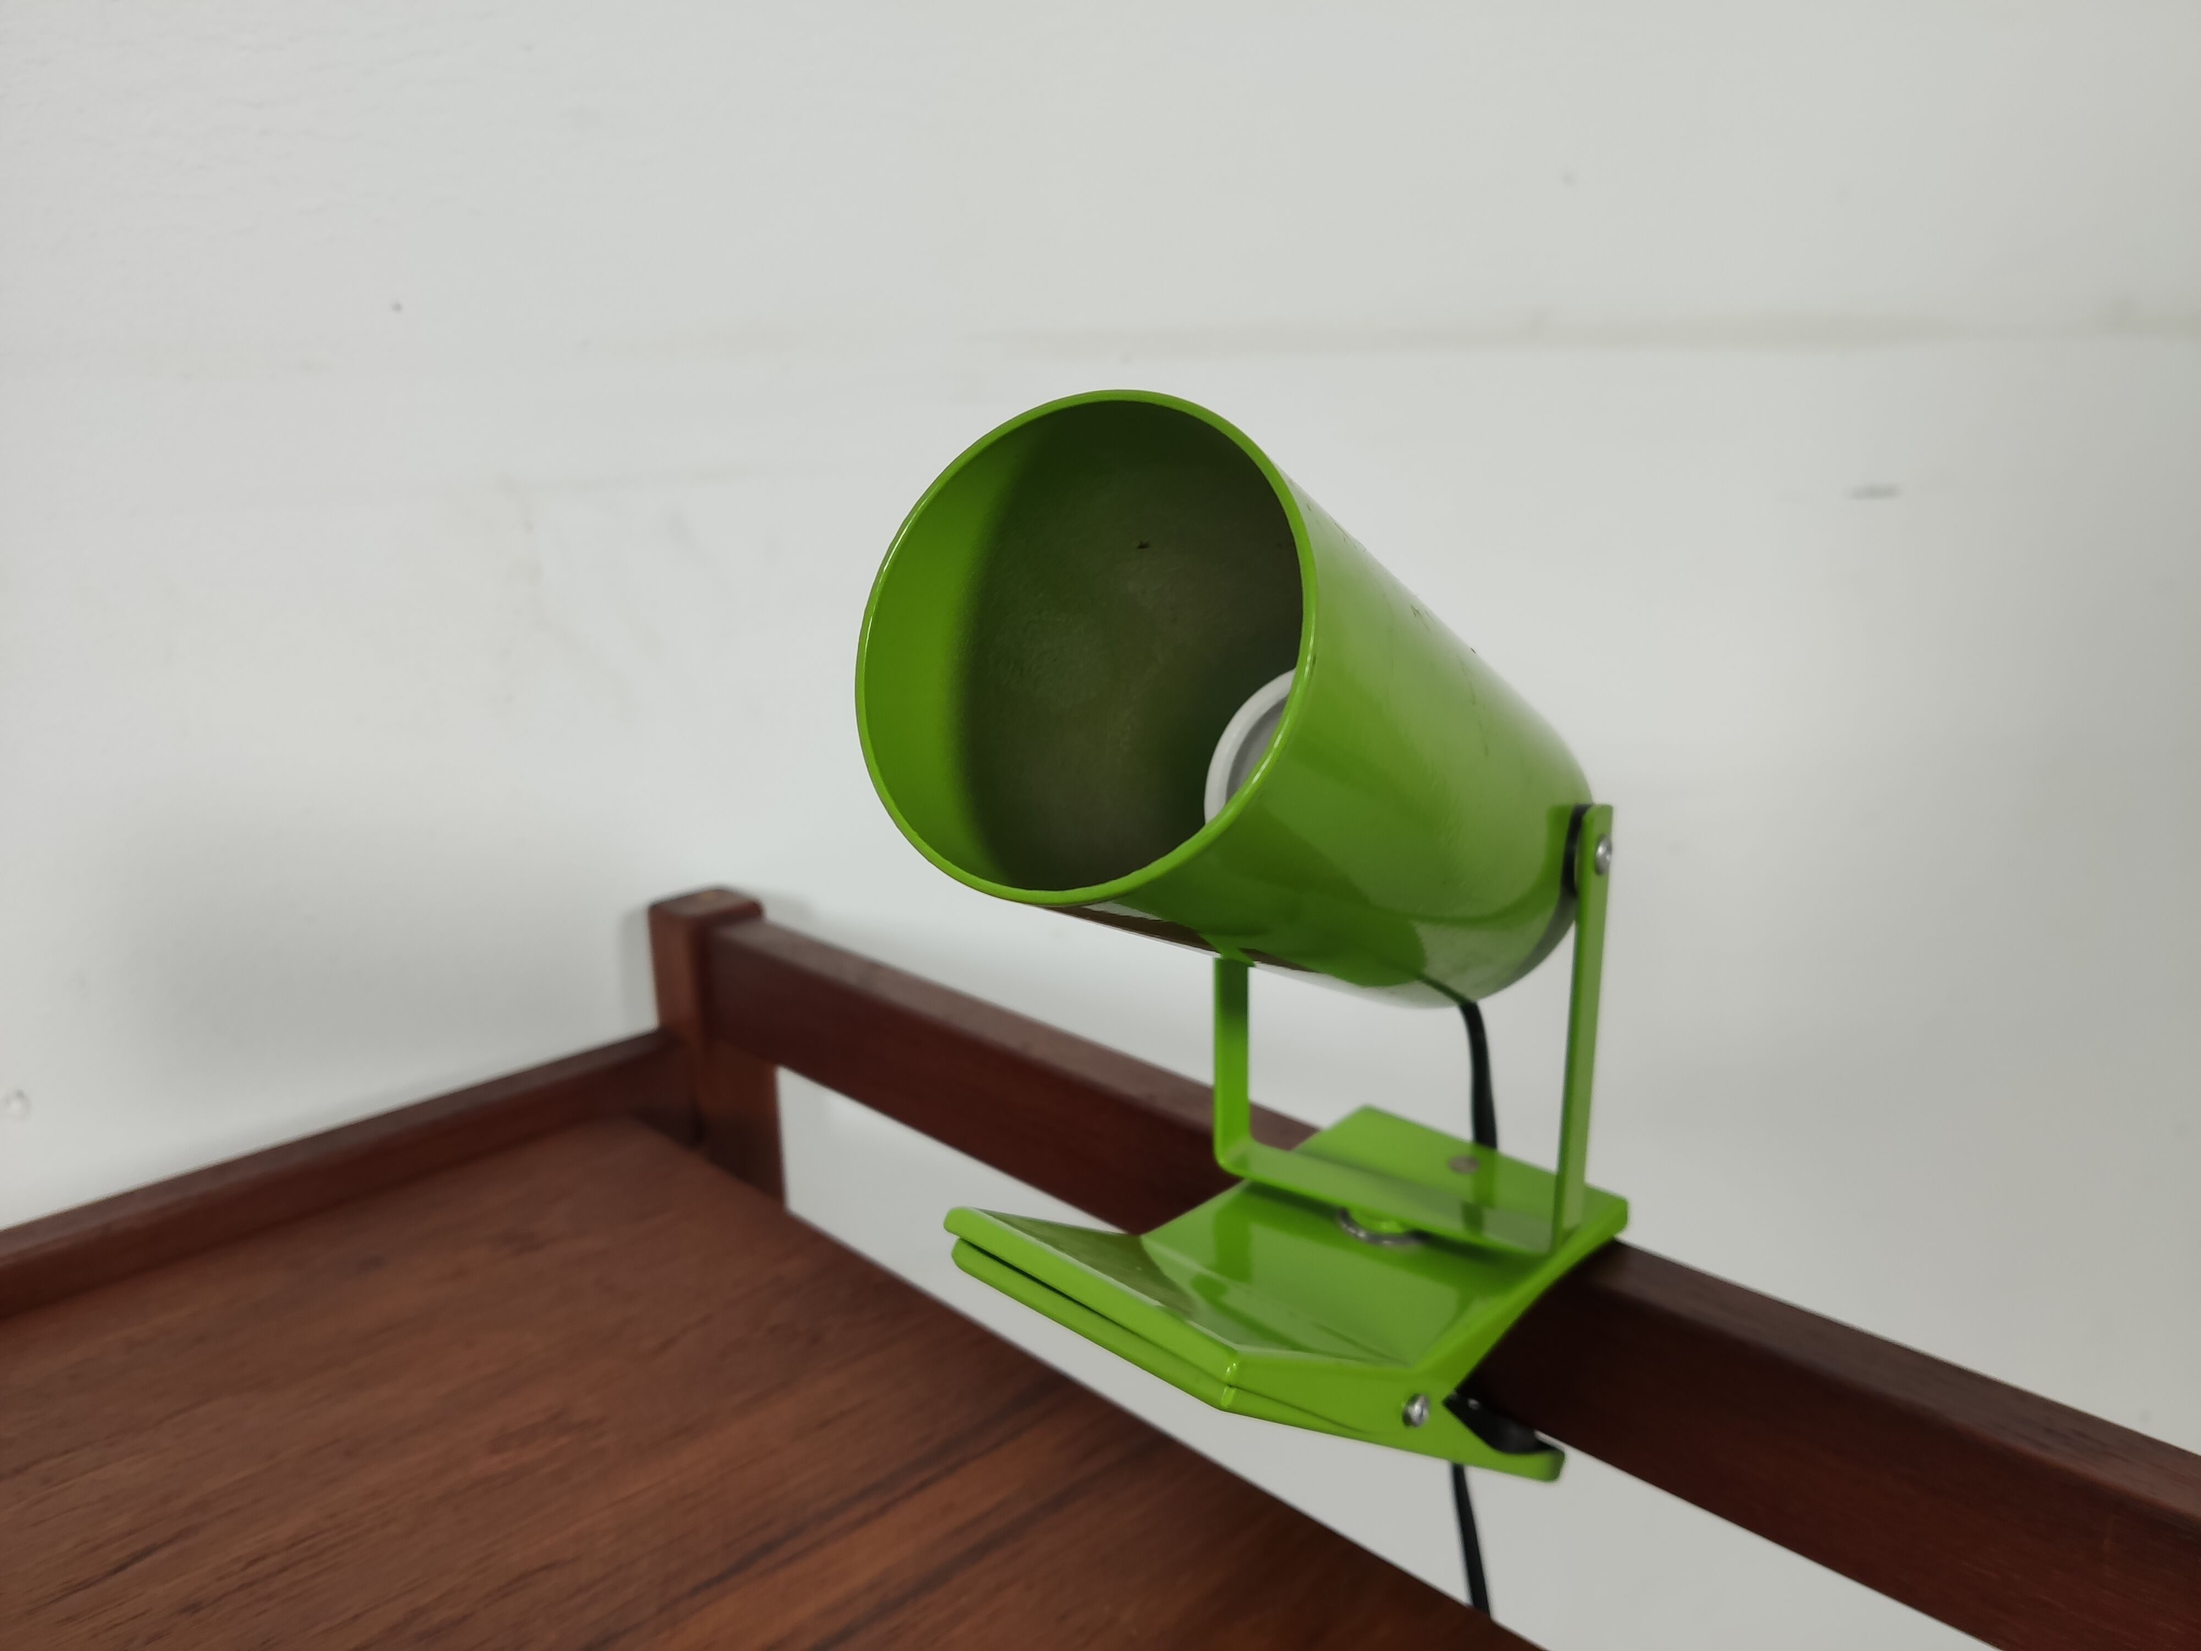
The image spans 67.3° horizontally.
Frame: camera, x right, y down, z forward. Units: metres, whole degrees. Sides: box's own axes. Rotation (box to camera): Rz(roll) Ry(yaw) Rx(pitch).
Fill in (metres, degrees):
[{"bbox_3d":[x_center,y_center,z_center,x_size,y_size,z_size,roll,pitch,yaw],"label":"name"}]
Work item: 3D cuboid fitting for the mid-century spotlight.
[{"bbox_3d":[0.032,0.034,0.300,0.097,0.220,0.187,7,17,30],"label":"mid-century spotlight"}]

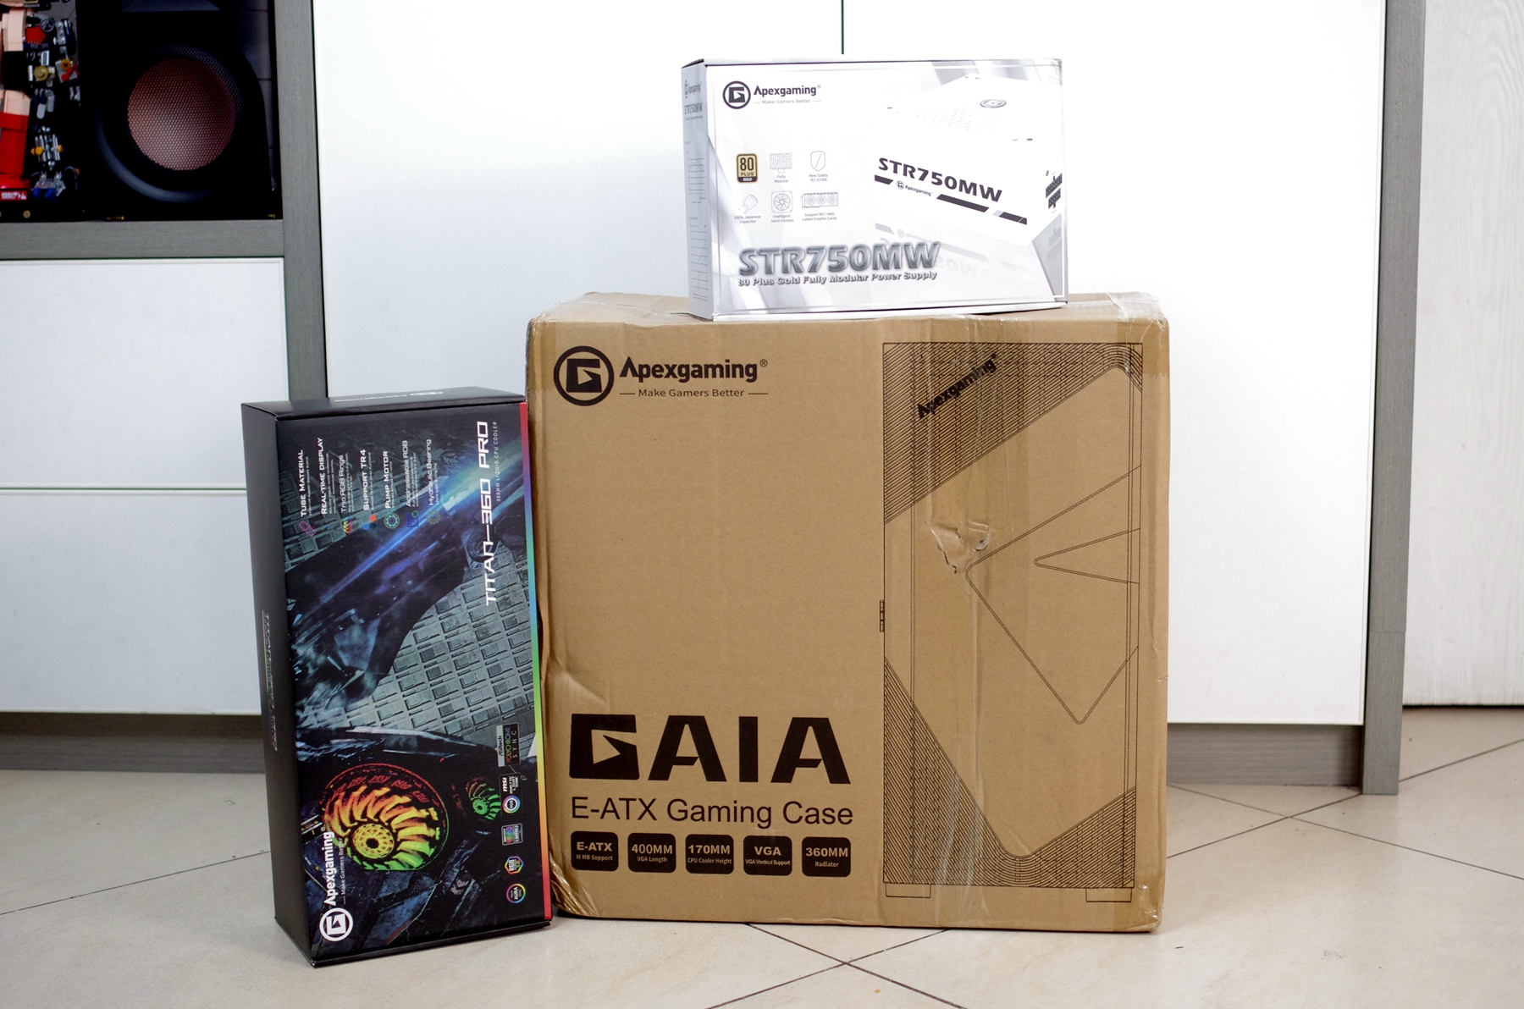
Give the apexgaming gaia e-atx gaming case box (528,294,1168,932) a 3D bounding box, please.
[{"bbox_3d":[0.087,0.085,2.010,0.539,0.530,0.270,0,9,6],"label":"apexgaming gaia e-atx gaming case box"}]

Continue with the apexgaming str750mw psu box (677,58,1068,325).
[{"bbox_3d":[0.098,-0.277,1.921,0.318,0.213,0.091,-4,9,-15],"label":"apexgaming str750mw psu box"}]

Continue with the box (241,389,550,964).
[{"bbox_3d":[-0.316,0.140,1.905,0.210,0.461,0.136,-6,9,-25],"label":"box"}]

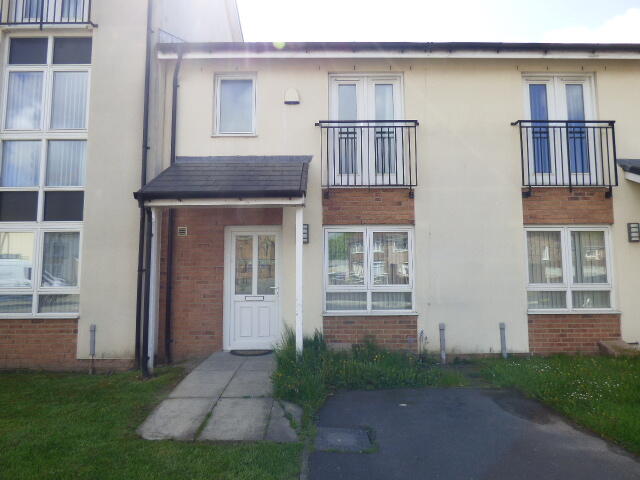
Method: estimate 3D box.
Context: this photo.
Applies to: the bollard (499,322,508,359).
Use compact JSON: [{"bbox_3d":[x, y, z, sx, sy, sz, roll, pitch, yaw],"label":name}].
[{"bbox_3d":[2.927,1.613,5.901,0.088,0.575,0.090,0,-5,-1],"label":"bollard"}]

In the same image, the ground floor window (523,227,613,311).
[{"bbox_3d":[4.173,0.481,6.189,1.491,1.437,0.100,0,-5,-1],"label":"ground floor window"}]

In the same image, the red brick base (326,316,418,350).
[{"bbox_3d":[0.824,1.527,6.037,1.551,0.607,0.130,0,-4,0],"label":"red brick base"}]

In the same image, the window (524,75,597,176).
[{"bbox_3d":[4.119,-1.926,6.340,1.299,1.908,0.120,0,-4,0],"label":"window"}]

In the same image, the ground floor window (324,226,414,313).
[{"bbox_3d":[0.824,0.494,6.125,1.515,1.460,0.130,0,-4,0],"label":"ground floor window"}]

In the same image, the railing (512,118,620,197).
[{"bbox_3d":[4.074,-1.372,6.158,1.719,1.226,0.160,0,-4,0],"label":"railing"}]

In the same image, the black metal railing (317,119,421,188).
[{"bbox_3d":[0.797,-1.405,6.176,1.709,1.190,0.150,0,-5,-1],"label":"black metal railing"}]

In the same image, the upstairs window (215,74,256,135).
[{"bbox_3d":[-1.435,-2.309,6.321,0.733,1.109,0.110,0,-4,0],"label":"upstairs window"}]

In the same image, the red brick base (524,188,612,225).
[{"bbox_3d":[4.148,-0.562,6.213,1.518,0.632,0.130,0,-4,0],"label":"red brick base"}]

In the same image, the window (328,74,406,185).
[{"bbox_3d":[0.806,-1.875,6.341,1.303,1.994,0.100,0,-5,-1],"label":"window"}]

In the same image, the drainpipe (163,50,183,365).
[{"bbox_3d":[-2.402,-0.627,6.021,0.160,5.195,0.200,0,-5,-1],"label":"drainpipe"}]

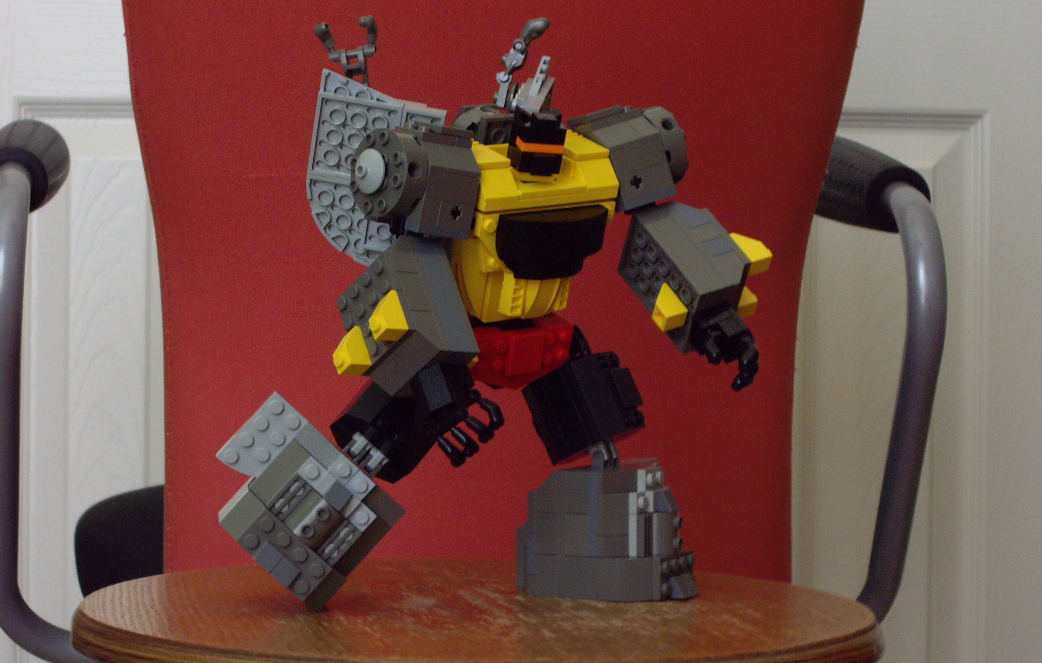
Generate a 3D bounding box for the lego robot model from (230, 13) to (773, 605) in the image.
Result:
[{"bbox_3d":[-0.007,-0.008,1.040,0.215,0.212,0.122,0,2,-34],"label":"lego robot model"}]

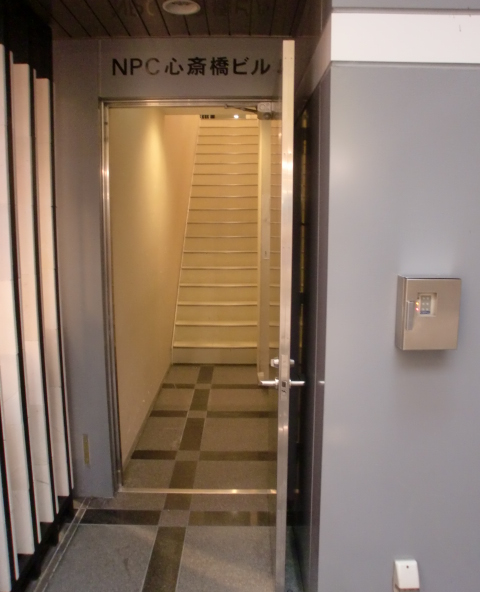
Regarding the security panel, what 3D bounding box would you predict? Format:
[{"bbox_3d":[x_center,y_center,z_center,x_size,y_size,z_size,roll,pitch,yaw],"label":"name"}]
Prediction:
[{"bbox_3d":[0.575,0.053,1.580,0.169,0.220,0.064,0,10,0],"label":"security panel"}]

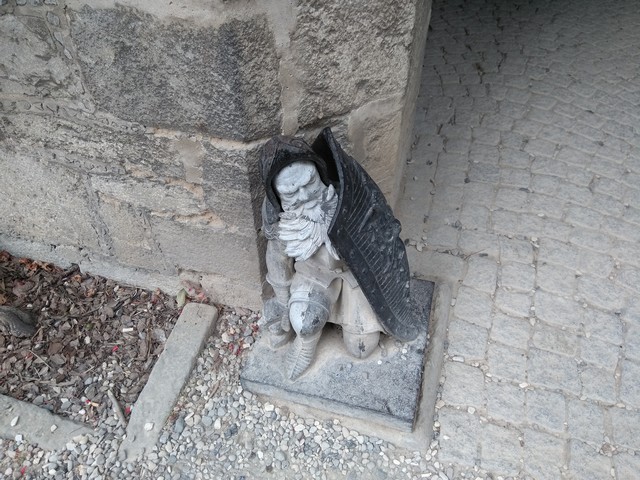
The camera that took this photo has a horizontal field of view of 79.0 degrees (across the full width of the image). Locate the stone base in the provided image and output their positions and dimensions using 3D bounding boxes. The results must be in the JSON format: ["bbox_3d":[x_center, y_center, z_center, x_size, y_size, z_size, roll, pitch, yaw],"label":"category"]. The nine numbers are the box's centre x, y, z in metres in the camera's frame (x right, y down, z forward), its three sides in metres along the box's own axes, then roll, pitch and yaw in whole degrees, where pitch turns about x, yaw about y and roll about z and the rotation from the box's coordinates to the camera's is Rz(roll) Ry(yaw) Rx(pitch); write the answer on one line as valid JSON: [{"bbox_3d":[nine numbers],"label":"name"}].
[{"bbox_3d":[0.091,0.277,1.119,0.465,0.090,0.455,12,47,11],"label":"stone base"}]

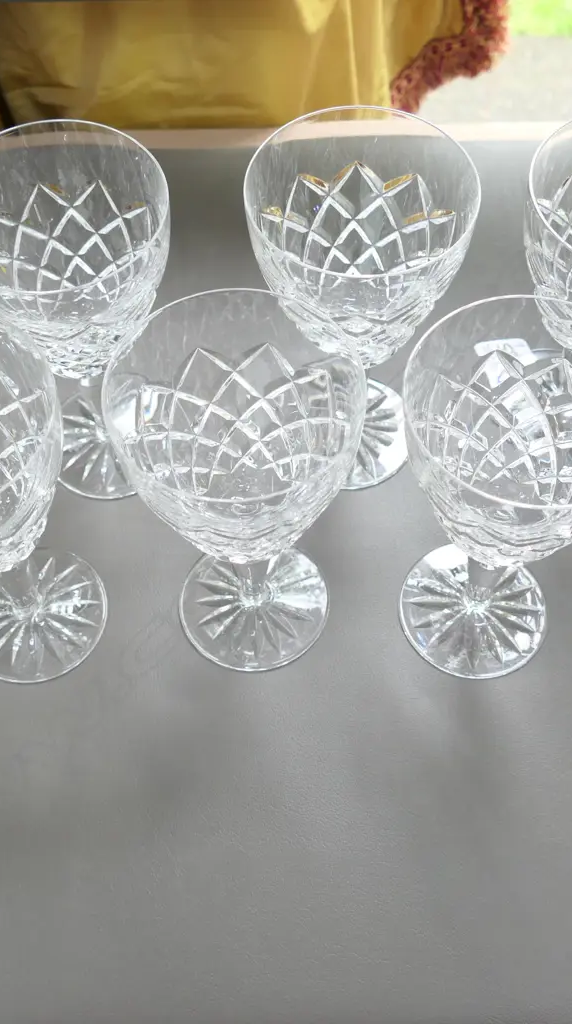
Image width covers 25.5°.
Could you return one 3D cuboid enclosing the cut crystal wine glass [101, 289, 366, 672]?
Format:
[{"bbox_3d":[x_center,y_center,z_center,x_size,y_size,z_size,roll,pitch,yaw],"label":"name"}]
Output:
[{"bbox_3d":[-0.014,0.000,0.450,0.081,0.147,0.081,0,59,1],"label":"cut crystal wine glass"}]

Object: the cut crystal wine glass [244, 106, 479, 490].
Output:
[{"bbox_3d":[0.027,-0.073,0.493,0.081,0.147,0.081,0,59,1],"label":"cut crystal wine glass"}]

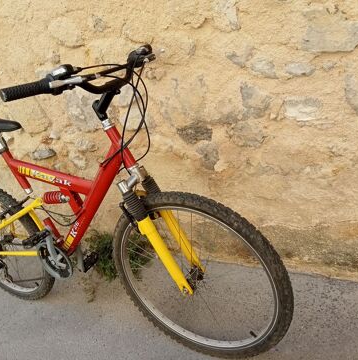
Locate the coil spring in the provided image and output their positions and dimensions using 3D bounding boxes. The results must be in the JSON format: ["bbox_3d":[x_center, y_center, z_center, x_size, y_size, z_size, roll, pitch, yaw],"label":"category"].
[{"bbox_3d":[-0.484,0.069,1.505,0.105,0.052,0.052,0,26,33],"label":"coil spring"}]

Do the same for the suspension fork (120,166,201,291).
[{"bbox_3d":[-0.042,0.166,1.277,0.080,0.440,0.165,-20,14,39],"label":"suspension fork"}]

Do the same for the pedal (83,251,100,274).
[{"bbox_3d":[-0.424,0.383,1.849,0.027,0.077,0.083,29,38,16],"label":"pedal"}]

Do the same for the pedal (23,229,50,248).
[{"bbox_3d":[-0.540,0.220,1.468,0.076,0.027,0.084,-21,13,39],"label":"pedal"}]

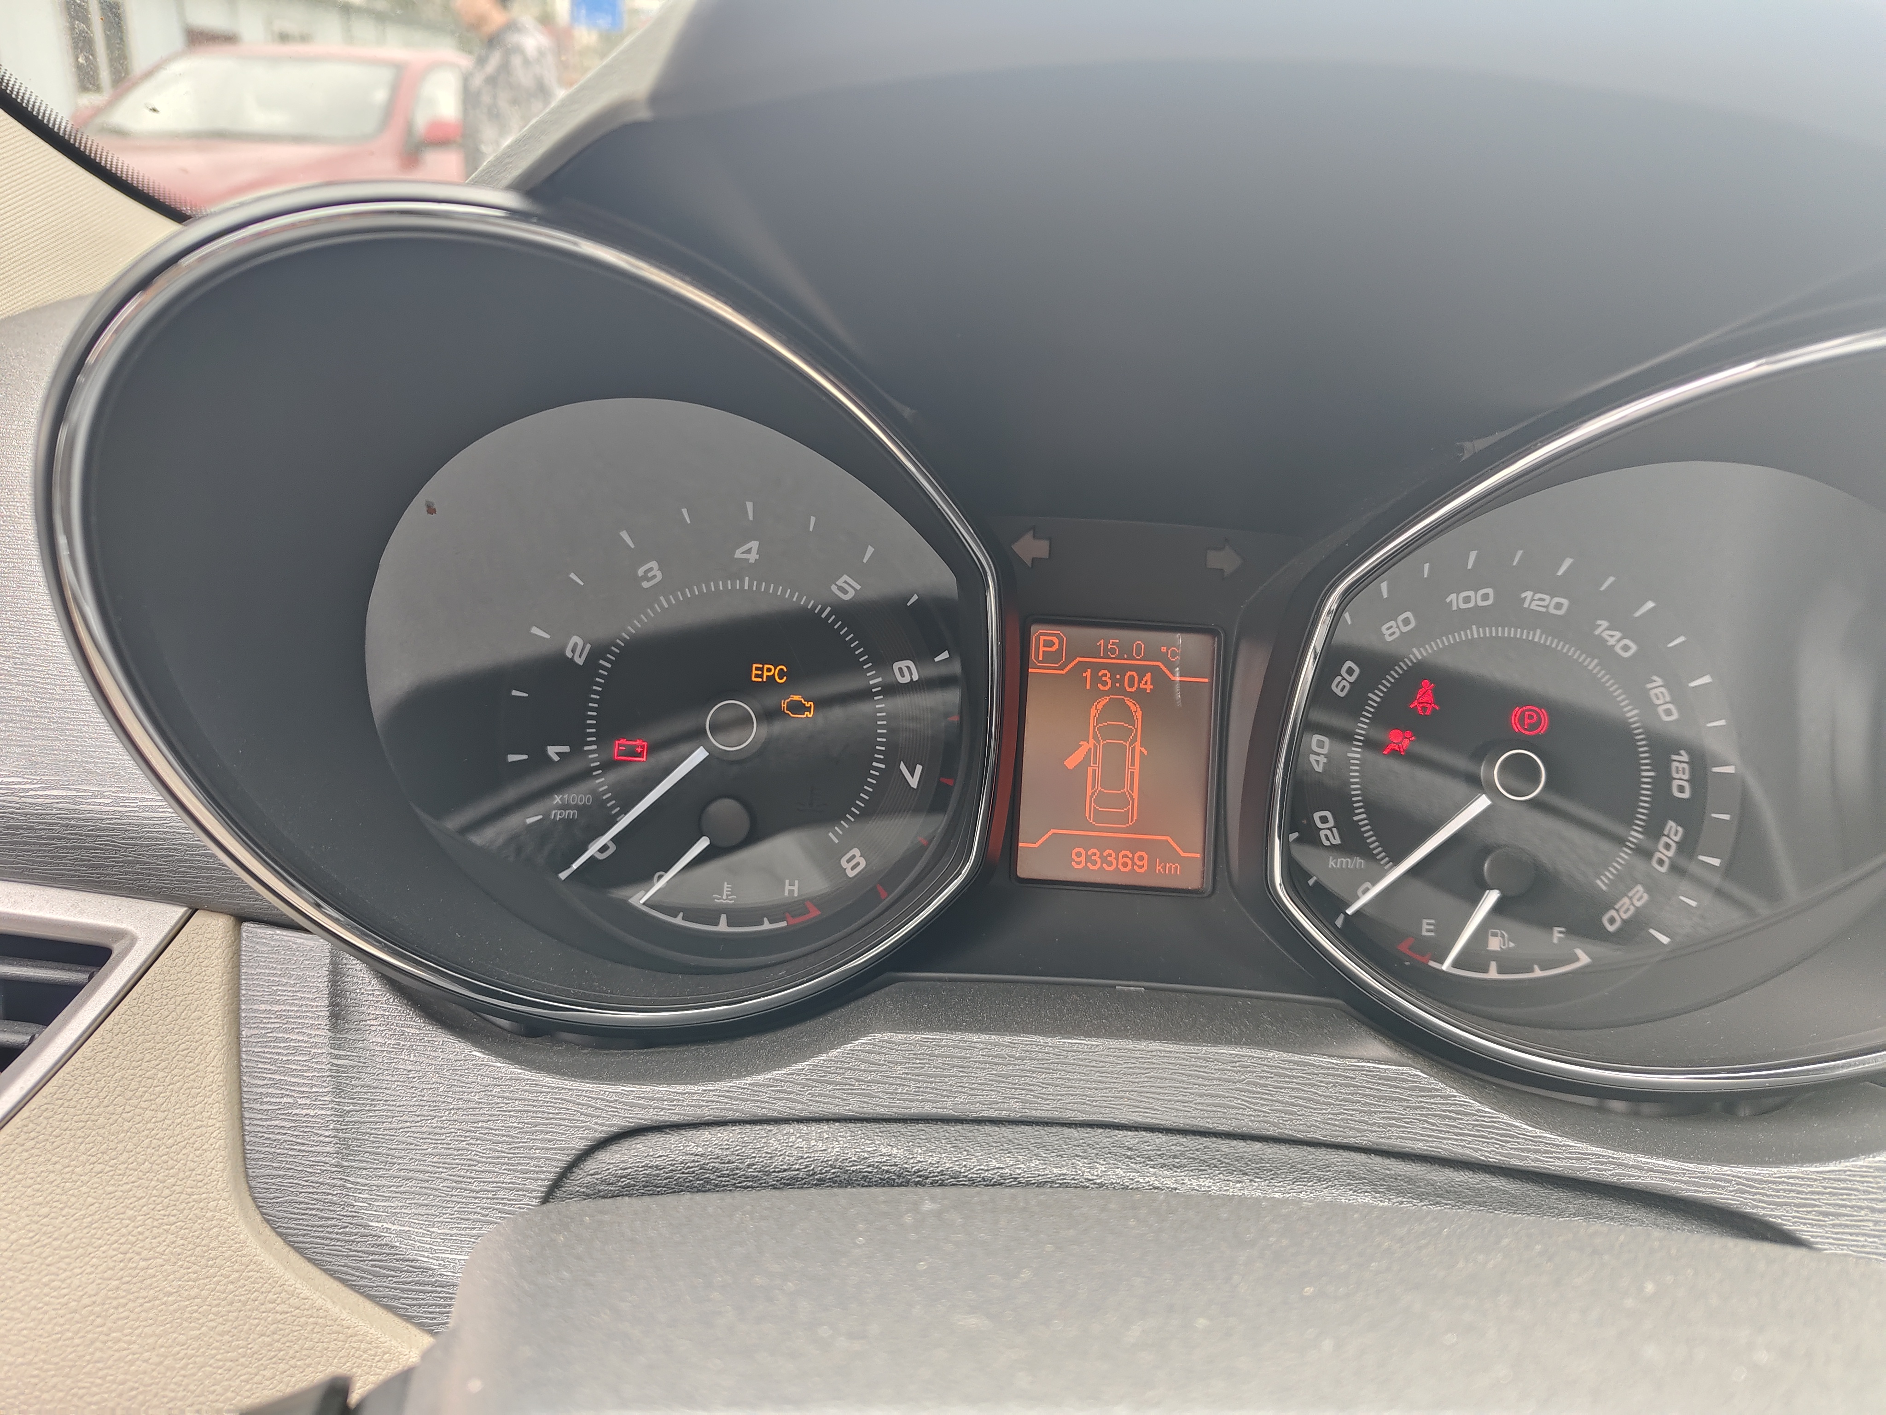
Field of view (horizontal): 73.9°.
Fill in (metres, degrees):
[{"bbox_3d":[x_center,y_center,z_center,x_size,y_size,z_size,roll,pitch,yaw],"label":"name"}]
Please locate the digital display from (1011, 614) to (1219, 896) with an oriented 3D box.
[{"bbox_3d":[0.042,0.012,0.307,0.046,0.062,0.008,3,-4,1],"label":"digital display"}]

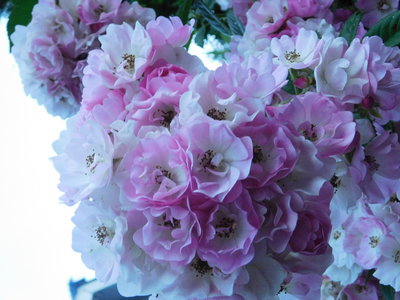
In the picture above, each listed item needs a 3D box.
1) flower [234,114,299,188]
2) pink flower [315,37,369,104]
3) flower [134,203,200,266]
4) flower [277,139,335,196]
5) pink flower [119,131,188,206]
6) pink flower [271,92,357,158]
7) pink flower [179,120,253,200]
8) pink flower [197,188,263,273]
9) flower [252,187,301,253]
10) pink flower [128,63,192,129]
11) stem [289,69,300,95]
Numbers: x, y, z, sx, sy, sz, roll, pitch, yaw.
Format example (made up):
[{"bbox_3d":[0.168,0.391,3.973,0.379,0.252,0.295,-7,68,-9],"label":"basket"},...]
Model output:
[{"bbox_3d":[0.043,0.001,0.380,0.037,0.046,0.029,4,2,-14],"label":"flower"},{"bbox_3d":[0.097,-0.055,0.405,0.036,0.045,0.028,-2,-6,6],"label":"pink flower"},{"bbox_3d":[-0.021,0.052,0.370,0.043,0.036,0.030,0,14,0],"label":"flower"},{"bbox_3d":[0.070,0.012,0.397,0.038,0.036,0.027,5,9,-18],"label":"flower"},{"bbox_3d":[-0.029,0.012,0.370,0.042,0.044,0.030,-4,-8,14],"label":"pink flower"},{"bbox_3d":[0.075,-0.017,0.388,0.055,0.039,0.031,1,-27,-5],"label":"pink flower"},{"bbox_3d":[0.010,0.006,0.368,0.044,0.050,0.030,2,-3,-7],"label":"pink flower"},{"bbox_3d":[0.018,0.051,0.370,0.040,0.051,0.030,1,8,-3],"label":"pink flower"},{"bbox_3d":[0.049,0.046,0.392,0.032,0.043,0.028,5,7,-17],"label":"flower"},{"bbox_3d":[-0.026,-0.036,0.395,0.043,0.043,0.031,0,-11,0],"label":"pink flower"},{"bbox_3d":[0.066,-0.048,0.415,0.003,0.021,0.003,-17,0,0],"label":"stem"}]

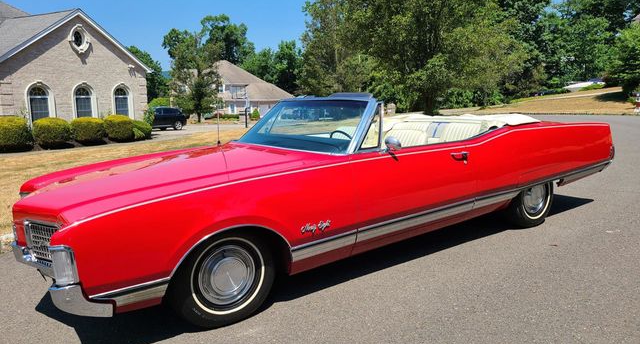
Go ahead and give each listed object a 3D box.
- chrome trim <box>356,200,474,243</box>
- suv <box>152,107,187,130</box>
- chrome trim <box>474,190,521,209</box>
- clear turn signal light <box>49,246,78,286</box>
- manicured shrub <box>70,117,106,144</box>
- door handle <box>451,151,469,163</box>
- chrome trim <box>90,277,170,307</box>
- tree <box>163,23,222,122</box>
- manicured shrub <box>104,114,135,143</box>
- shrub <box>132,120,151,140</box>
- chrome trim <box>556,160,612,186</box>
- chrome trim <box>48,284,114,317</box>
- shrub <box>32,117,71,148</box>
[{"bbox_3d":[0.774,0.354,3.690,1.250,0.108,0.030,-11,11,-32],"label":"chrome trim"},{"bbox_3d":[-11.759,-3.787,34.235,1.880,1.700,4.700,5,10,35],"label":"suv"},{"bbox_3d":[1.552,0.209,4.197,0.660,0.105,0.030,-11,11,-32],"label":"chrome trim"},{"bbox_3d":[-1.234,0.447,2.312,0.100,0.172,0.120,-10,13,-42],"label":"clear turn signal light"},{"bbox_3d":[-8.861,-1.589,18.400,1.350,1.080,1.350,-2,9,0],"label":"manicured shrub"},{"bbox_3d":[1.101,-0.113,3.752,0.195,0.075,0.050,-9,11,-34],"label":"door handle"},{"bbox_3d":[-0.972,0.632,2.482,0.410,0.100,0.050,-9,11,-34],"label":"chrome trim"},{"bbox_3d":[-12.731,-9.886,48.000,6.000,10.000,6.000,-1,8,0],"label":"tree"},{"bbox_3d":[-7.424,-1.622,17.800,1.130,0.980,1.130,-7,10,-33],"label":"manicured shrub"},{"bbox_3d":[-6.963,-1.614,18.700,0.950,0.820,0.950,-7,10,-33],"label":"shrub"},{"bbox_3d":[2.782,0.007,5.031,1.030,0.145,0.080,-9,11,-34],"label":"chrome trim"},{"bbox_3d":[-1.205,0.640,2.407,0.270,0.190,0.170,-9,11,-34],"label":"chrome trim"},{"bbox_3d":[-9.551,-1.412,17.100,1.350,1.100,1.350,-2,9,0],"label":"shrub"}]

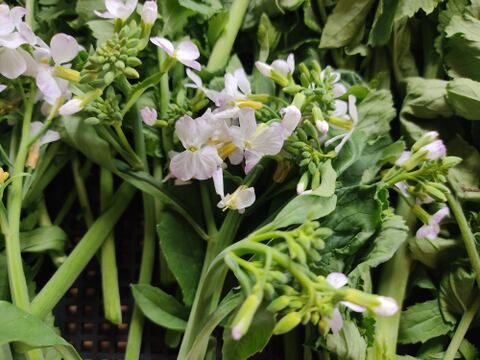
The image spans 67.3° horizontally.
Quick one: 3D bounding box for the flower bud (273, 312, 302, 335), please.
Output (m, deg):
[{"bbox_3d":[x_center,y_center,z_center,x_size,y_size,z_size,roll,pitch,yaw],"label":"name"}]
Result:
[{"bbox_3d":[0.022,0.066,0.165,0.015,0.006,0.006,-35,90,-9],"label":"flower bud"}]

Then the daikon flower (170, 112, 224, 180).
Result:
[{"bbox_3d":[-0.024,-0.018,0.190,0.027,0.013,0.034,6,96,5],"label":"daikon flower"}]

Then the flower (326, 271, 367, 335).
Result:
[{"bbox_3d":[0.051,0.058,0.172,0.018,0.027,0.017,0,15,-37],"label":"flower"}]

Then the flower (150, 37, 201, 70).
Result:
[{"bbox_3d":[-0.037,-0.072,0.205,0.028,0.020,0.020,10,52,-15],"label":"flower"}]

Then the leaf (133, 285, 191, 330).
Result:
[{"bbox_3d":[-0.055,0.087,0.245,0.043,0.009,0.020,37,75,4],"label":"leaf"}]

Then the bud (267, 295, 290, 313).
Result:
[{"bbox_3d":[0.018,0.058,0.170,0.011,0.006,0.006,-31,90,-9],"label":"bud"}]

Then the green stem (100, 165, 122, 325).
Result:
[{"bbox_3d":[-0.096,0.050,0.270,0.012,0.012,0.116,-4,87,0],"label":"green stem"}]

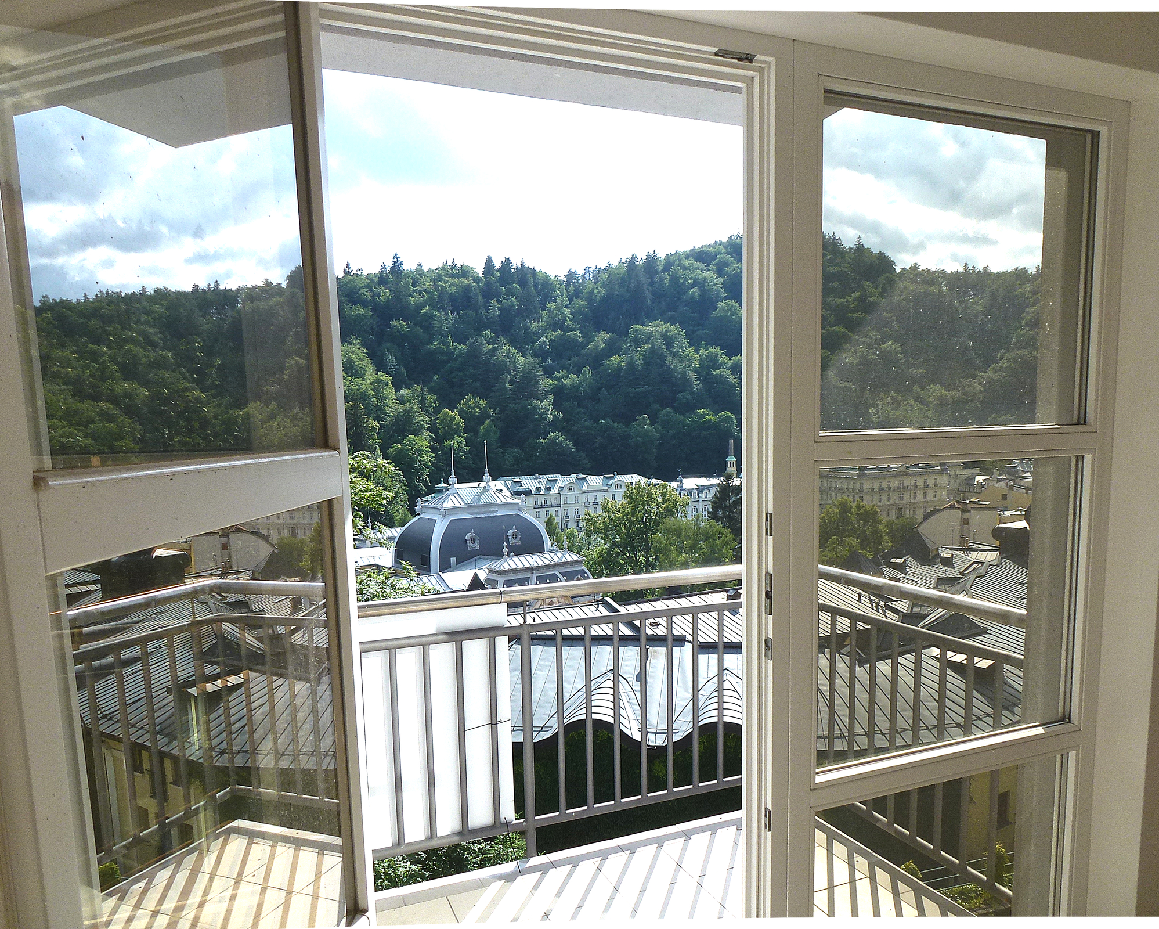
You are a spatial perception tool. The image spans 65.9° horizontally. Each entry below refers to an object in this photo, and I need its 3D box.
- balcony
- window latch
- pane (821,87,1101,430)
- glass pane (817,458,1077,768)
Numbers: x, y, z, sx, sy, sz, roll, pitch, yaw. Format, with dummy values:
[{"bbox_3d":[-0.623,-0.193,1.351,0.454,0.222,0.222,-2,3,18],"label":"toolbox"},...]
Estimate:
[{"bbox_3d":[-0.011,1.032,2.705,2.660,1.063,1.380,-3,6,-24],"label":"balcony"},{"bbox_3d":[0.290,-0.757,1.654,0.083,0.016,0.028,-3,6,-24],"label":"window latch"},{"bbox_3d":[0.844,-0.415,1.950,0.786,0.673,0.030,-3,6,-24],"label":"pane"},{"bbox_3d":[0.854,0.316,2.017,0.782,0.652,0.030,-3,6,-24],"label":"glass pane"}]

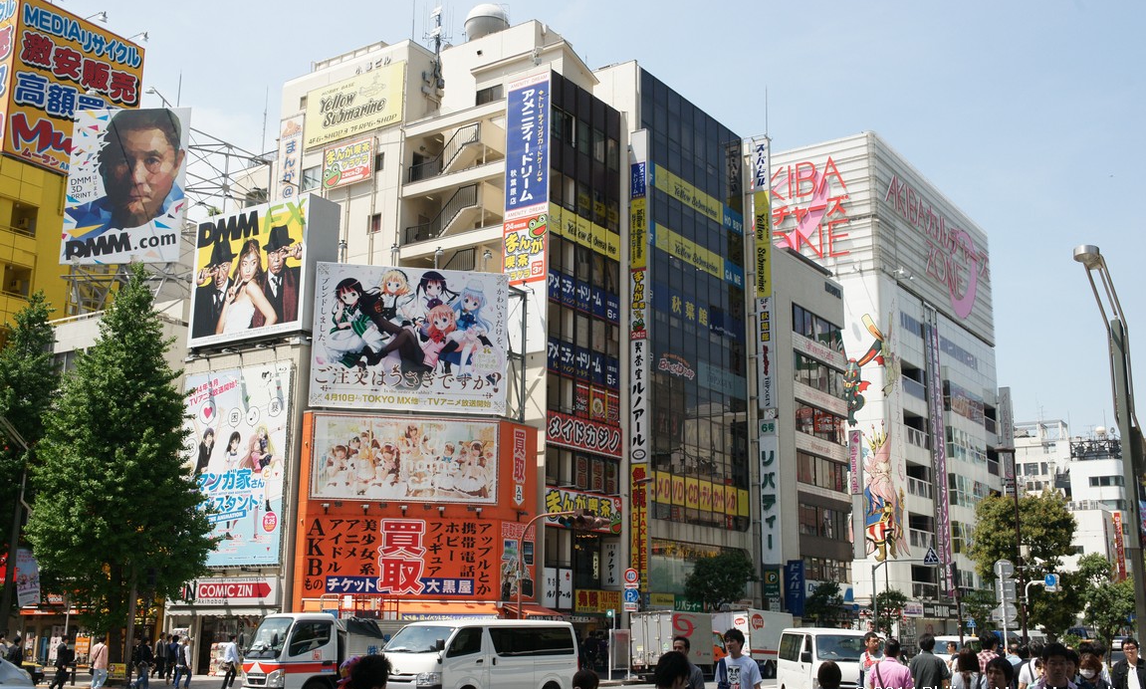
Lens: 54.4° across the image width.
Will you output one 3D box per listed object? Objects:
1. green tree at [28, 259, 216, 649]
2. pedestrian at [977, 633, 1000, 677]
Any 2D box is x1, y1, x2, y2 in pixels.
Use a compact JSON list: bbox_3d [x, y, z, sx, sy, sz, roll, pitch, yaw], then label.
[{"bbox_3d":[-15.317,4.173,38.094,6.200,14.444,6.000,6,-15,-21],"label":"green tree"},{"bbox_3d":[4.759,4.140,12.597,0.500,1.740,0.400,-9,-16,34],"label":"pedestrian"}]

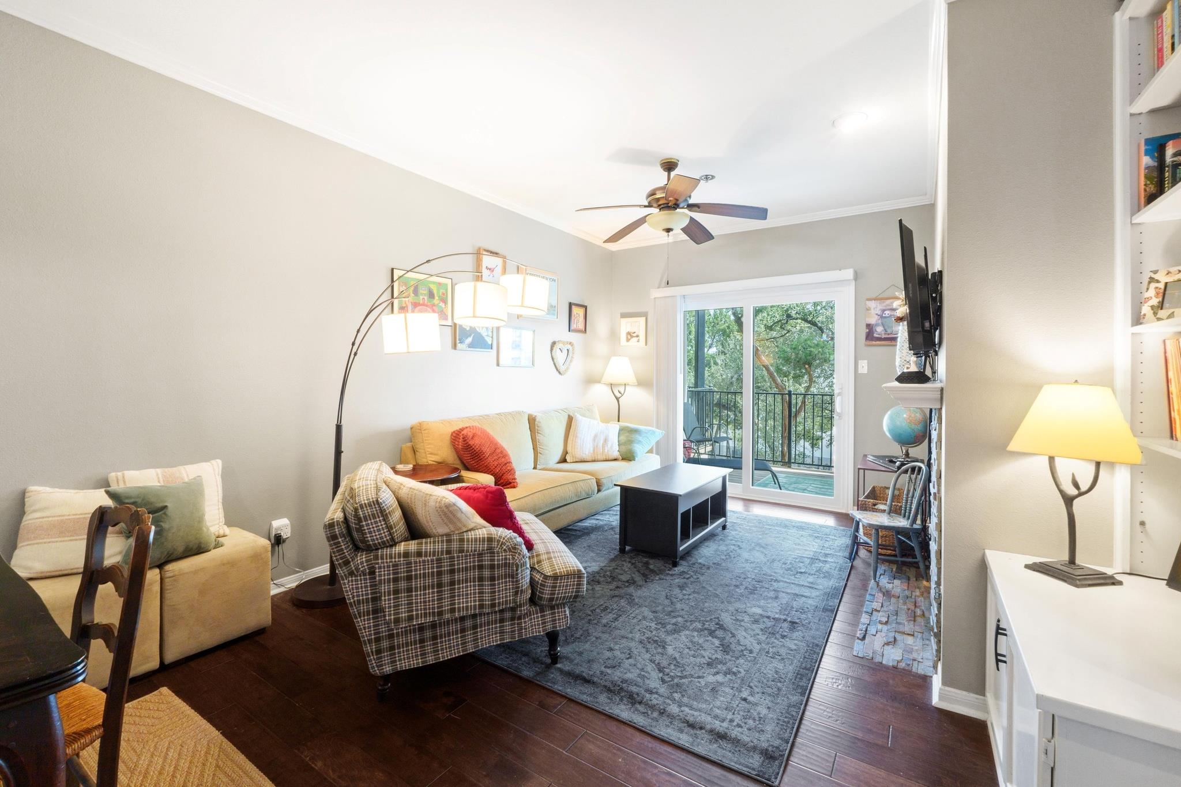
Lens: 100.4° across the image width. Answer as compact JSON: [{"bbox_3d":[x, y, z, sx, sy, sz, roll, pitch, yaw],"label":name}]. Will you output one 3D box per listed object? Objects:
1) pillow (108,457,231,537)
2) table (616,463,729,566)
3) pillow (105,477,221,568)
[{"bbox_3d":[-2.026,0.556,2.367,0.130,0.400,0.420,-6,-2,33],"label":"pillow"},{"bbox_3d":[0.667,0.880,3.773,0.500,0.480,1.050,1,2,35],"label":"table"},{"bbox_3d":[-1.960,0.589,2.277,0.140,0.375,0.390,-17,-7,31],"label":"pillow"}]

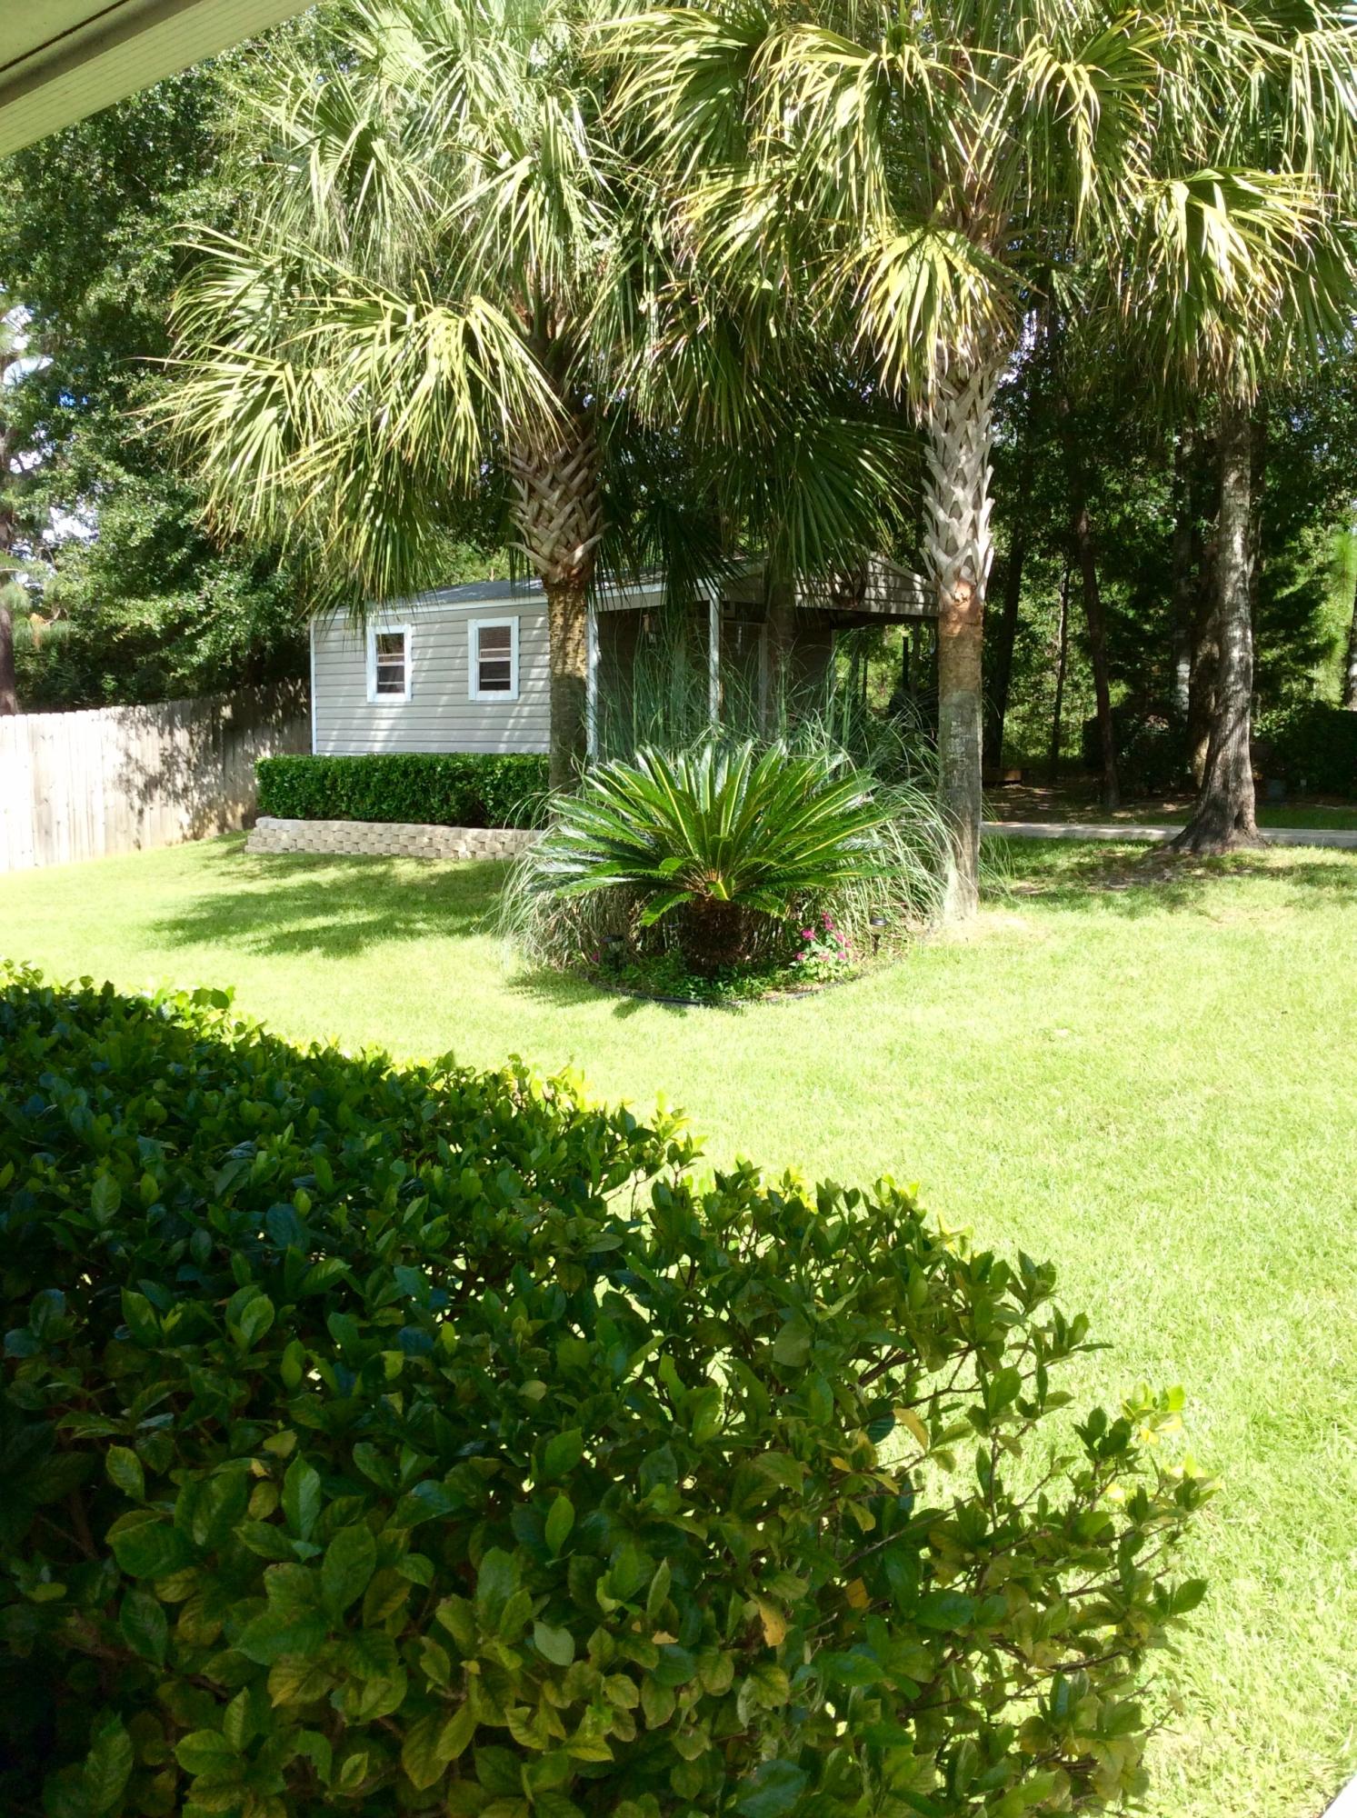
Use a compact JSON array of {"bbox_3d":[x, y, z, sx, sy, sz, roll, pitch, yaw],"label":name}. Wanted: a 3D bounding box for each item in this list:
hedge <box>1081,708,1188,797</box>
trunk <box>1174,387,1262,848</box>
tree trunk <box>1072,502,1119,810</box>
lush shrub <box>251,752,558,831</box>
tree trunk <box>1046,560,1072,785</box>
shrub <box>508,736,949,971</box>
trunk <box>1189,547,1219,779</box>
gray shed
[{"bbox_3d":[7.468,-2.580,27.486,1.850,1.460,1.300,0,6,0],"label":"hedge"},{"bbox_3d":[5.401,-2.852,16.792,0.850,4.505,0.700,0,6,0],"label":"trunk"},{"bbox_3d":[5.778,-3.493,23.261,0.600,4.209,0.400,0,6,0],"label":"tree trunk"},{"bbox_3d":[-2.513,-1.239,17.340,4.846,0.707,0.900,5,8,41],"label":"lush shrub"},{"bbox_3d":[7.079,-4.397,31.210,0.420,4.109,0.350,0,6,0],"label":"tree trunk"},{"bbox_3d":[0.286,-0.324,10.226,2.650,1.414,2.350,0,6,0],"label":"shrub"},{"bbox_3d":[8.827,-4.092,28.226,0.520,4.140,0.500,0,6,0],"label":"trunk"},{"bbox_3d":[-0.562,-2.533,19.353,6.220,2.820,4.600,5,8,41],"label":"gray shed"}]

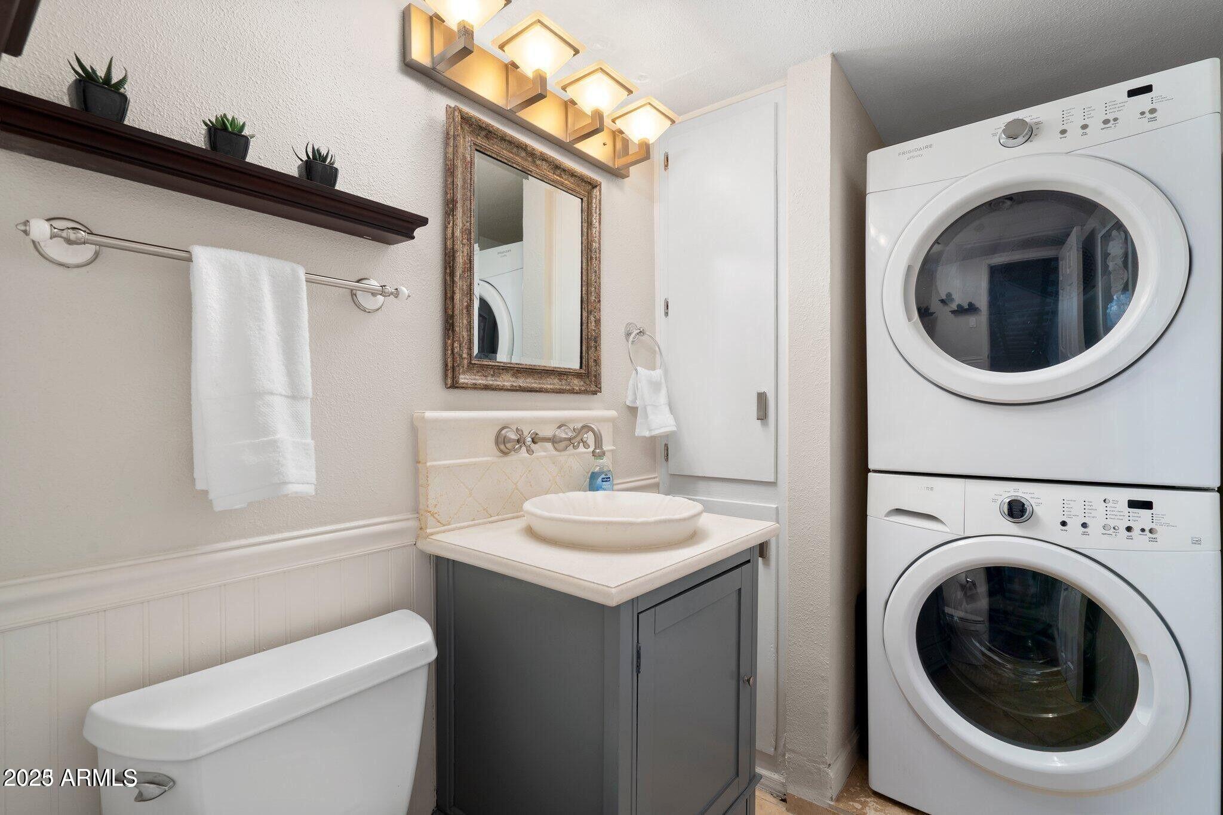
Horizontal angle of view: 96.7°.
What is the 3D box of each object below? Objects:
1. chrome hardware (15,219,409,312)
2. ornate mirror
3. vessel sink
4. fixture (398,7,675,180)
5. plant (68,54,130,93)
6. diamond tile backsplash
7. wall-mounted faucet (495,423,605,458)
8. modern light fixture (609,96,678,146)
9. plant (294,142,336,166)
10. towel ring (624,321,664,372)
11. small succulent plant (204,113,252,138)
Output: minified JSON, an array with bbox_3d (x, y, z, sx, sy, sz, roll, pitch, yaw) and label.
[{"bbox_3d":[-0.615,-0.237,0.937,0.075,0.073,0.557,0,-1,39],"label":"chrome hardware"},{"bbox_3d":[-0.205,-0.373,1.475,0.037,0.662,0.538,0,-1,39],"label":"ornate mirror"},{"bbox_3d":[0.005,0.260,1.298,0.426,0.060,0.426,0,0,0],"label":"vessel sink"},{"bbox_3d":[-0.121,-0.826,1.440,0.215,0.139,0.815,0,-1,39],"label":"fixture"},{"bbox_3d":[-0.722,-0.467,0.768,0.058,0.058,0.060,0,-1,39],"label":"plant"},{"bbox_3d":[-0.211,0.148,1.459,0.045,0.277,0.676,0,-1,39],"label":"diamond tile backsplash"},{"bbox_3d":[-0.113,0.081,1.375,0.237,0.084,0.275,0,-1,39],"label":"wall-mounted faucet"},{"bbox_3d":[0.103,-0.852,1.677,0.165,0.083,0.165,0,-1,39],"label":"modern light fixture"},{"bbox_3d":[-0.541,-0.458,0.991,0.056,0.050,0.060,0,-1,39],"label":"plant"},{"bbox_3d":[0.099,-0.189,1.827,0.065,0.203,0.172,0,-1,39],"label":"towel ring"},{"bbox_3d":[-0.625,-0.459,0.888,0.058,0.046,0.062,0,-1,39],"label":"small succulent plant"}]

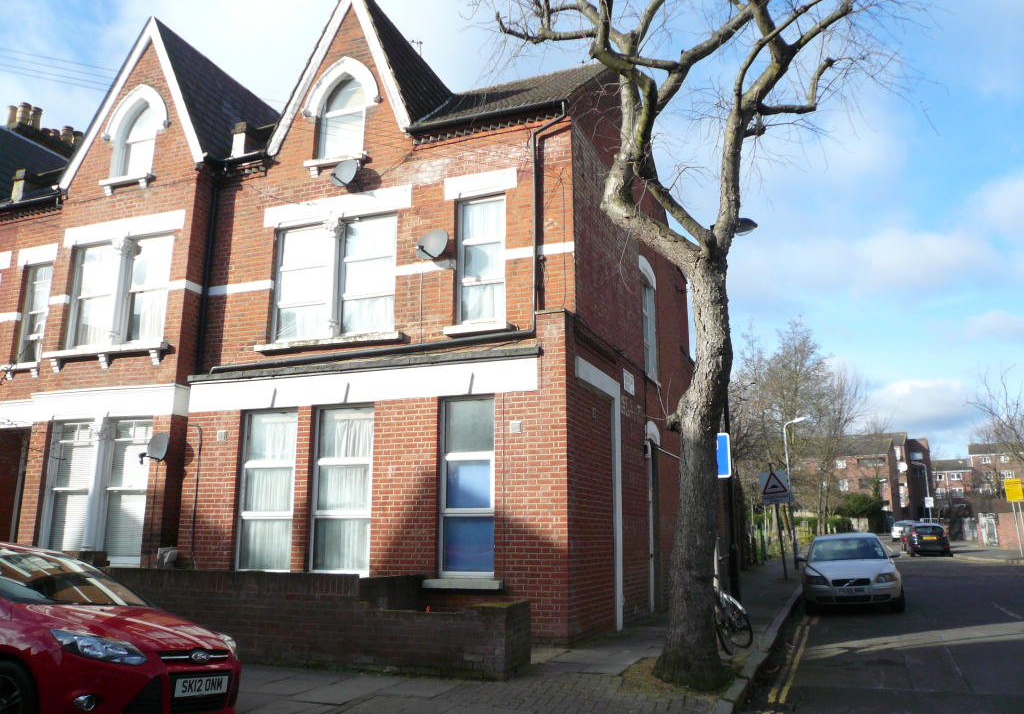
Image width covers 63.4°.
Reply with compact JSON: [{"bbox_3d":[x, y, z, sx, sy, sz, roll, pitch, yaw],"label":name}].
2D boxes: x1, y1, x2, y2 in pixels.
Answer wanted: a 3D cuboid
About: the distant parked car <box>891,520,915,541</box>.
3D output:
[{"bbox_3d":[29.671,13.337,63.108,1.770,1.490,4.300,-5,-13,21],"label":"distant parked car"}]

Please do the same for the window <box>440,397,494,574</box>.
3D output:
[{"bbox_3d":[-0.549,1.635,10.491,0.804,2.259,0.140,-4,-12,21],"label":"window"}]

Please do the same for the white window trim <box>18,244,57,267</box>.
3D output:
[{"bbox_3d":[-8.454,-1.808,14.786,0.967,0.303,0.120,-4,-12,21],"label":"white window trim"}]

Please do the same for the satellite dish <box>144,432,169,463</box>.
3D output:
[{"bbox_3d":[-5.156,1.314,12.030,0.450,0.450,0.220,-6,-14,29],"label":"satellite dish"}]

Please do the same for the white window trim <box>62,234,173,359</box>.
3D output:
[{"bbox_3d":[-6.281,-0.993,13.289,2.180,1.900,0.200,-5,-13,21],"label":"white window trim"}]

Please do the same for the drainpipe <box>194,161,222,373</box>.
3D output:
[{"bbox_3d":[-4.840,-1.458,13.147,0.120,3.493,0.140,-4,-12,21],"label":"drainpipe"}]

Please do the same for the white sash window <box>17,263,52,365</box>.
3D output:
[{"bbox_3d":[-8.383,-0.720,14.630,0.740,1.880,0.170,-5,-13,21],"label":"white sash window"}]

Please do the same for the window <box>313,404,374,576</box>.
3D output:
[{"bbox_3d":[-2.345,1.835,11.516,0.968,2.280,0.130,-5,-13,22],"label":"window"}]

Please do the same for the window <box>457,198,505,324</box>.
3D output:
[{"bbox_3d":[-0.453,-1.343,11.560,0.902,1.781,0.140,-4,-12,21],"label":"window"}]

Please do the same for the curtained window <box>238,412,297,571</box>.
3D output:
[{"bbox_3d":[-3.399,1.873,11.595,0.976,2.215,0.140,-4,-12,21],"label":"curtained window"}]

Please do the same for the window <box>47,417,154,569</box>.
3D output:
[{"bbox_3d":[-6.459,2.088,12.883,2.184,2.226,0.140,-5,-13,22],"label":"window"}]

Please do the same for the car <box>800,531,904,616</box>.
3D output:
[{"bbox_3d":[6.921,4.334,16.992,1.790,1.455,4.470,-4,-12,21],"label":"car"}]

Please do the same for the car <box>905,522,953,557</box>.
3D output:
[{"bbox_3d":[19.145,8.431,38.154,1.730,1.470,3.970,-5,-13,21],"label":"car"}]

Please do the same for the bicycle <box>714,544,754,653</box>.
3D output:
[{"bbox_3d":[2.581,2.981,10.071,0.600,1.080,1.750,-4,-12,21],"label":"bicycle"}]

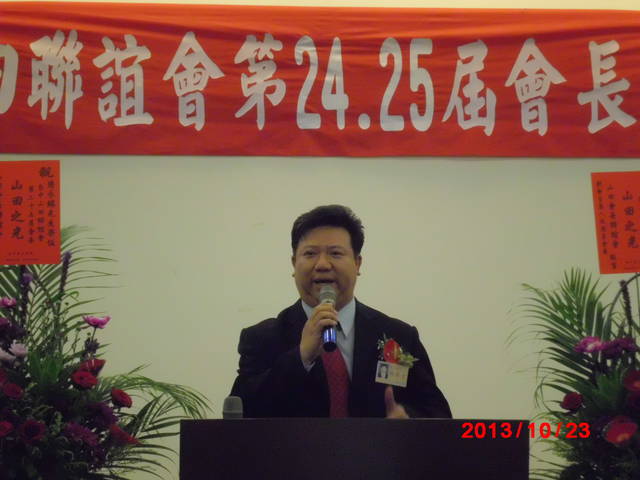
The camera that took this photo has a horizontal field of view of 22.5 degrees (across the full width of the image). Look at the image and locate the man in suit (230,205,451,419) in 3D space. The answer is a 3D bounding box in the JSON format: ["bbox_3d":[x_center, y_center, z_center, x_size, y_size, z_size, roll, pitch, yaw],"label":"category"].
[{"bbox_3d":[0.055,0.759,4.120,0.590,1.720,0.420,0,-6,4],"label":"man in suit"}]

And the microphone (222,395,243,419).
[{"bbox_3d":[-0.214,0.469,3.971,0.050,0.170,0.050,0,-6,0],"label":"microphone"}]

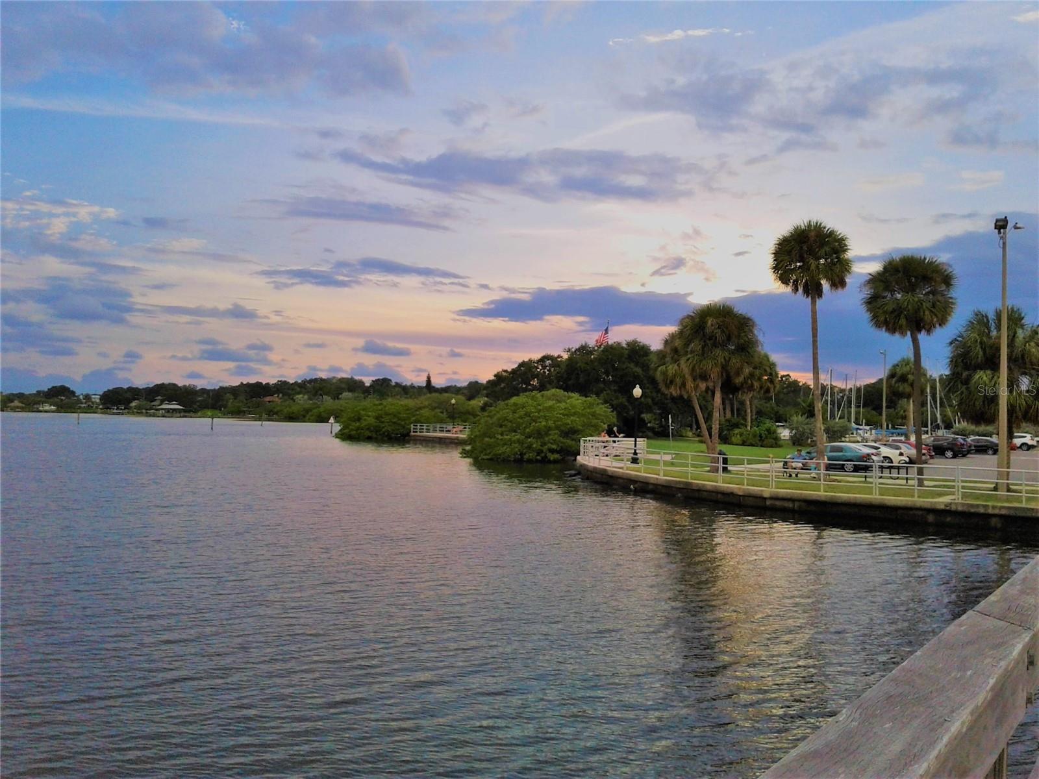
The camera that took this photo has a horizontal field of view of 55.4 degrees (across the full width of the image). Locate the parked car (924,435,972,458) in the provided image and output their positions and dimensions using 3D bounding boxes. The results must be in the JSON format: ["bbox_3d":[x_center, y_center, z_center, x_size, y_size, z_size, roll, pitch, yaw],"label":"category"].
[{"bbox_3d":[30.636,4.131,72.622,1.880,1.690,4.720,2,-2,-42],"label":"parked car"}]

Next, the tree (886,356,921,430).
[{"bbox_3d":[35.690,1.310,91.113,3.800,8.500,3.800,0,-2,21],"label":"tree"}]

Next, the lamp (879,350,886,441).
[{"bbox_3d":[35.006,0.954,95.125,0.750,9.400,0.300,1,-2,0],"label":"lamp"}]

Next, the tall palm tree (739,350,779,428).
[{"bbox_3d":[21.583,0.870,90.117,4.200,8.800,4.200,1,-2,13],"label":"tall palm tree"}]

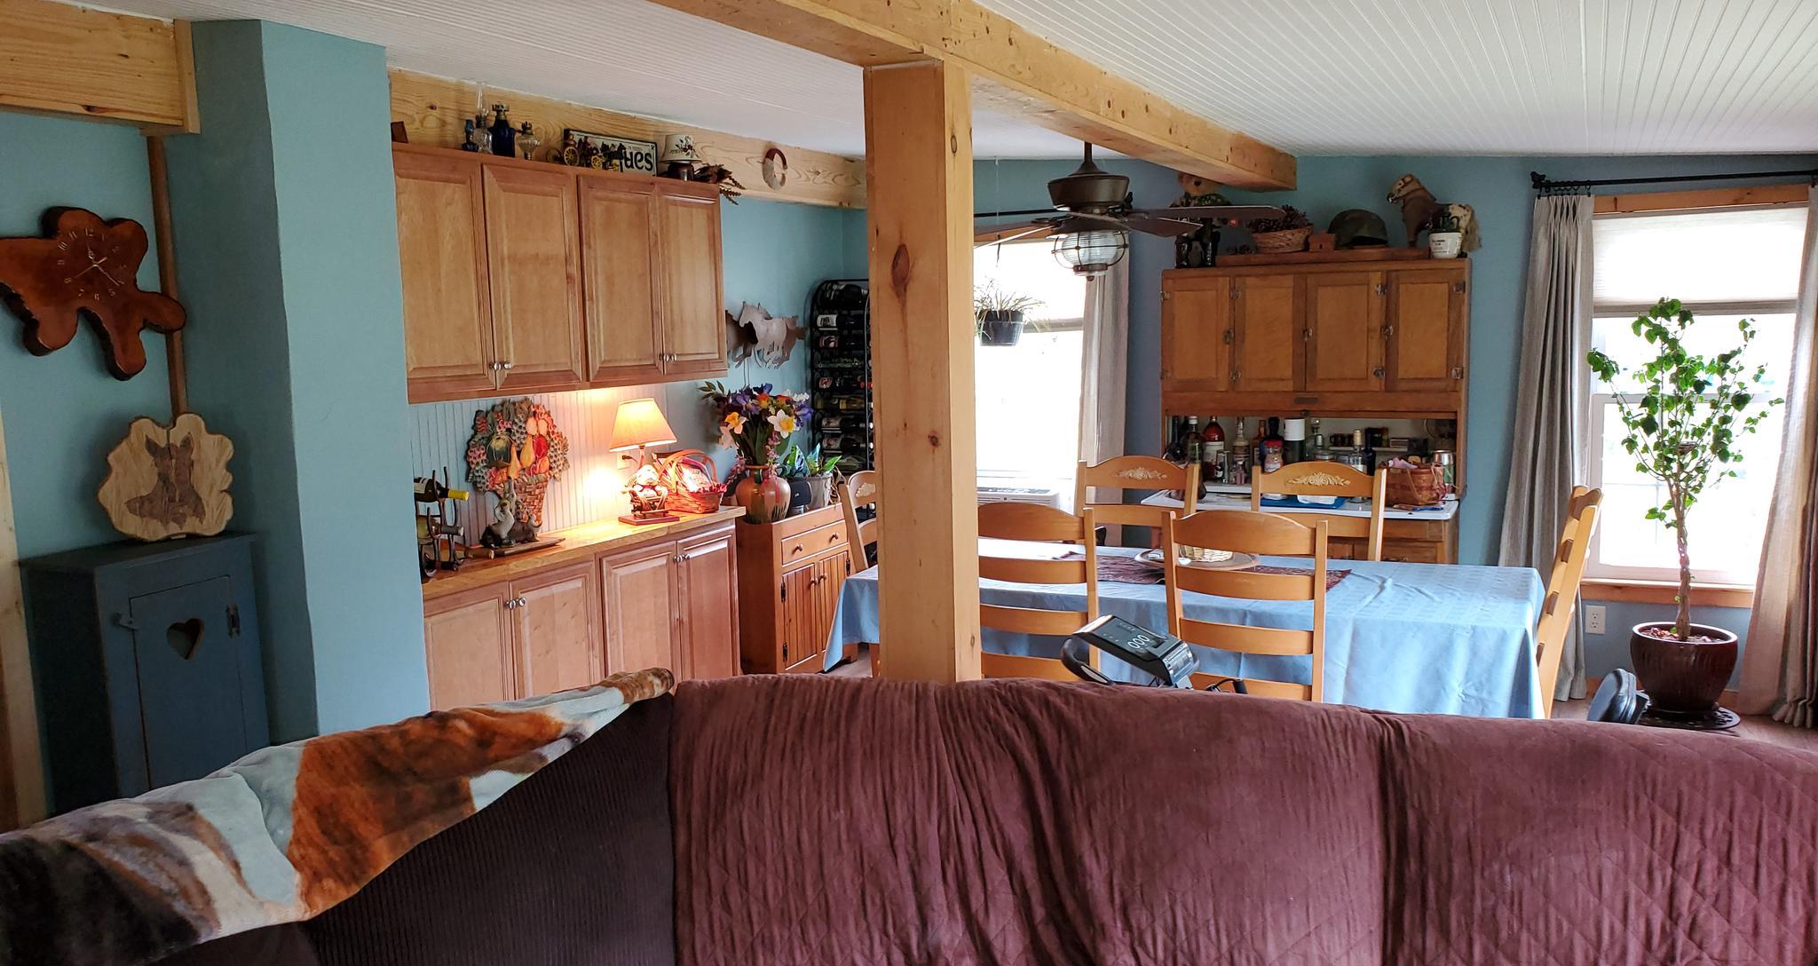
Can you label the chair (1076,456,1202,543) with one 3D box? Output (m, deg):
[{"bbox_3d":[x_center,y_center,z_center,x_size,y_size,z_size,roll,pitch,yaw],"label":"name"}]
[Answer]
[{"bbox_3d":[0.771,0.469,5.094,0.475,1.070,0.530,2,8,23],"label":"chair"}]

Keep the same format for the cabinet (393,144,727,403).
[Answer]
[{"bbox_3d":[-1.299,-0.721,4.846,0.325,0.765,1.790,2,8,27],"label":"cabinet"}]

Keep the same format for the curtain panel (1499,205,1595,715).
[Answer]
[{"bbox_3d":[2.539,-0.120,5.466,0.370,2.010,0.130,2,8,28],"label":"curtain panel"}]

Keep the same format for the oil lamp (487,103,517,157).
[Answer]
[{"bbox_3d":[-1.344,-1.155,4.506,0.100,0.195,0.100,2,8,28],"label":"oil lamp"}]

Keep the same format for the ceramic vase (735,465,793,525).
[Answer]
[{"bbox_3d":[-0.635,0.022,5.953,0.250,0.265,0.250,-1,7,0],"label":"ceramic vase"}]

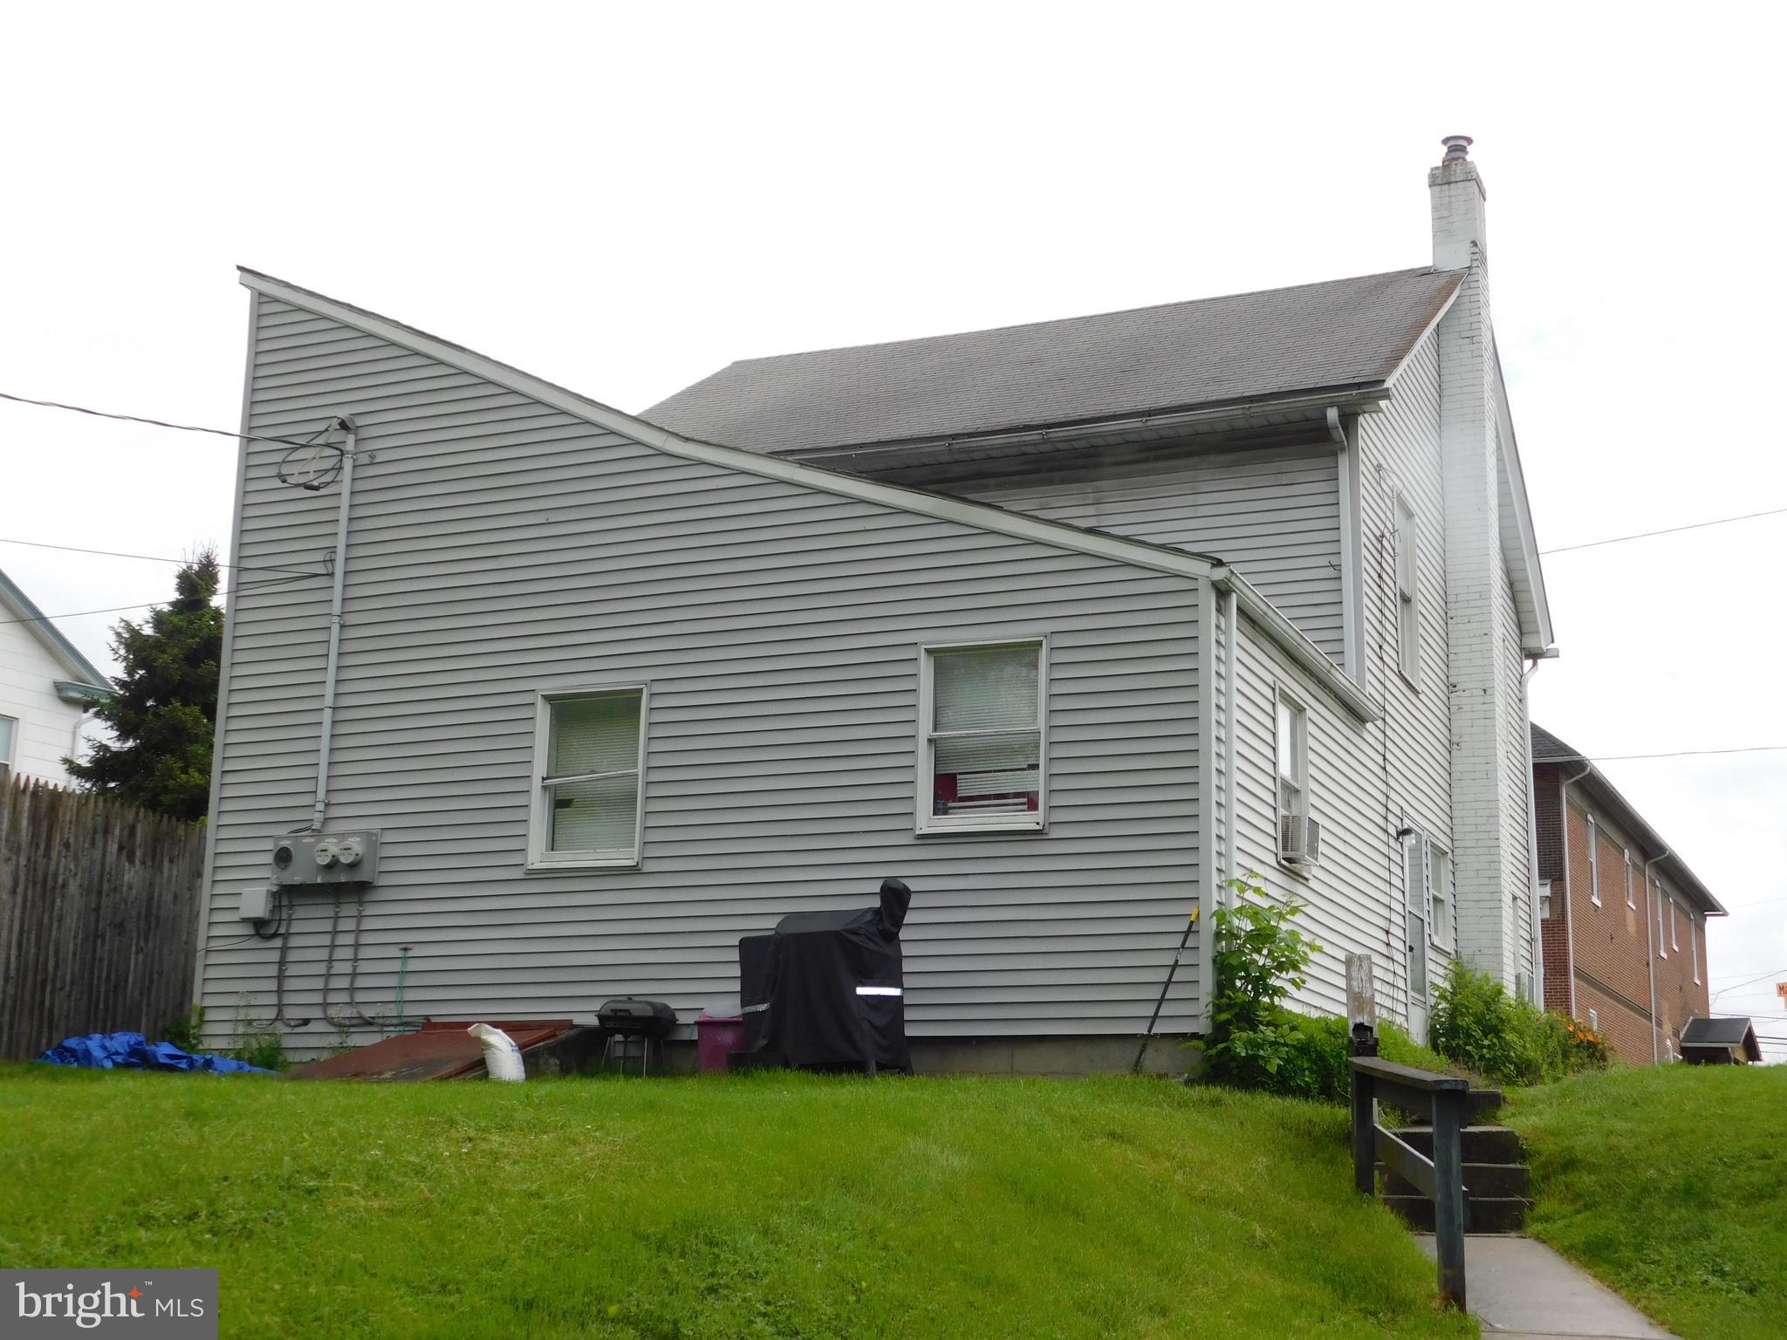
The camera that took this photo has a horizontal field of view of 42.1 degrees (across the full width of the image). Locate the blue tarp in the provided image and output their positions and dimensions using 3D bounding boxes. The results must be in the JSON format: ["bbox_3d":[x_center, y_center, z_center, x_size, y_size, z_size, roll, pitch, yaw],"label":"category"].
[{"bbox_3d":[-4.900,2.545,15.400,1.400,0.260,0.800,-5,-14,23],"label":"blue tarp"}]

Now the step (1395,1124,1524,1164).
[{"bbox_3d":[3.225,2.722,13.300,0.800,0.195,0.340,-1,-14,10],"label":"step"}]

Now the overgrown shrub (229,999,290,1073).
[{"bbox_3d":[-4.561,2.624,16.700,0.360,0.540,0.360,-5,-14,23],"label":"overgrown shrub"}]

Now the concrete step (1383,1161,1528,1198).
[{"bbox_3d":[3.152,2.870,13.030,0.830,0.190,0.320,-1,-14,10],"label":"concrete step"}]

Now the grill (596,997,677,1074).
[{"bbox_3d":[-1.654,2.371,15.000,0.440,0.520,0.350,-4,-14,20],"label":"grill"}]

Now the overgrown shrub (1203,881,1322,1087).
[{"bbox_3d":[2.273,1.938,14.300,0.660,1.300,0.620,-5,-14,23],"label":"overgrown shrub"}]

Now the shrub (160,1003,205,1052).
[{"bbox_3d":[-5.144,2.615,16.800,0.280,0.380,0.280,-5,-14,23],"label":"shrub"}]

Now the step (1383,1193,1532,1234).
[{"bbox_3d":[3.096,2.992,12.750,0.830,0.190,0.320,-1,-14,10],"label":"step"}]

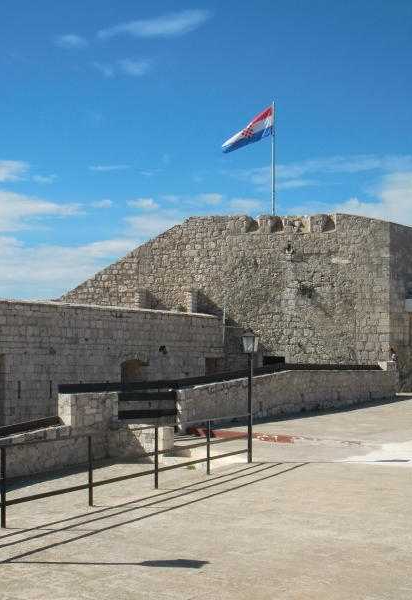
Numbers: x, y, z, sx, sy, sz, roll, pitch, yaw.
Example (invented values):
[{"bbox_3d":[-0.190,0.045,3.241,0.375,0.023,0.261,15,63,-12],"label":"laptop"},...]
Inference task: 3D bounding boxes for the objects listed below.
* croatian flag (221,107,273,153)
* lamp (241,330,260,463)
[{"bbox_3d":[1.701,-6.989,36.000,2.200,1.900,0.500,0,-4,0],"label":"croatian flag"},{"bbox_3d":[0.775,1.675,15.377,0.250,2.300,0.250,-2,-4,25],"label":"lamp"}]

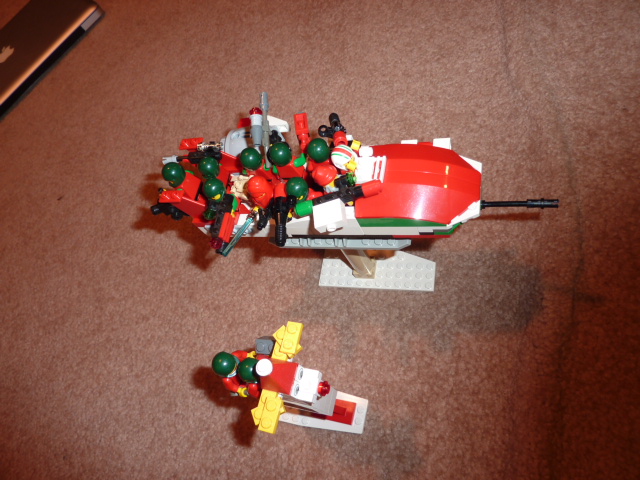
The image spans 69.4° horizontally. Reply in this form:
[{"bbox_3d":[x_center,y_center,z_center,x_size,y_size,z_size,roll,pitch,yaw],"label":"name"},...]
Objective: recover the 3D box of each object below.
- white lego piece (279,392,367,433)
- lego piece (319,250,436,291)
[{"bbox_3d":[0.000,0.125,0.345,0.072,0.005,0.032,3,64,24],"label":"white lego piece"},{"bbox_3d":[0.048,0.018,0.386,0.096,0.005,0.048,0,63,23],"label":"lego piece"}]

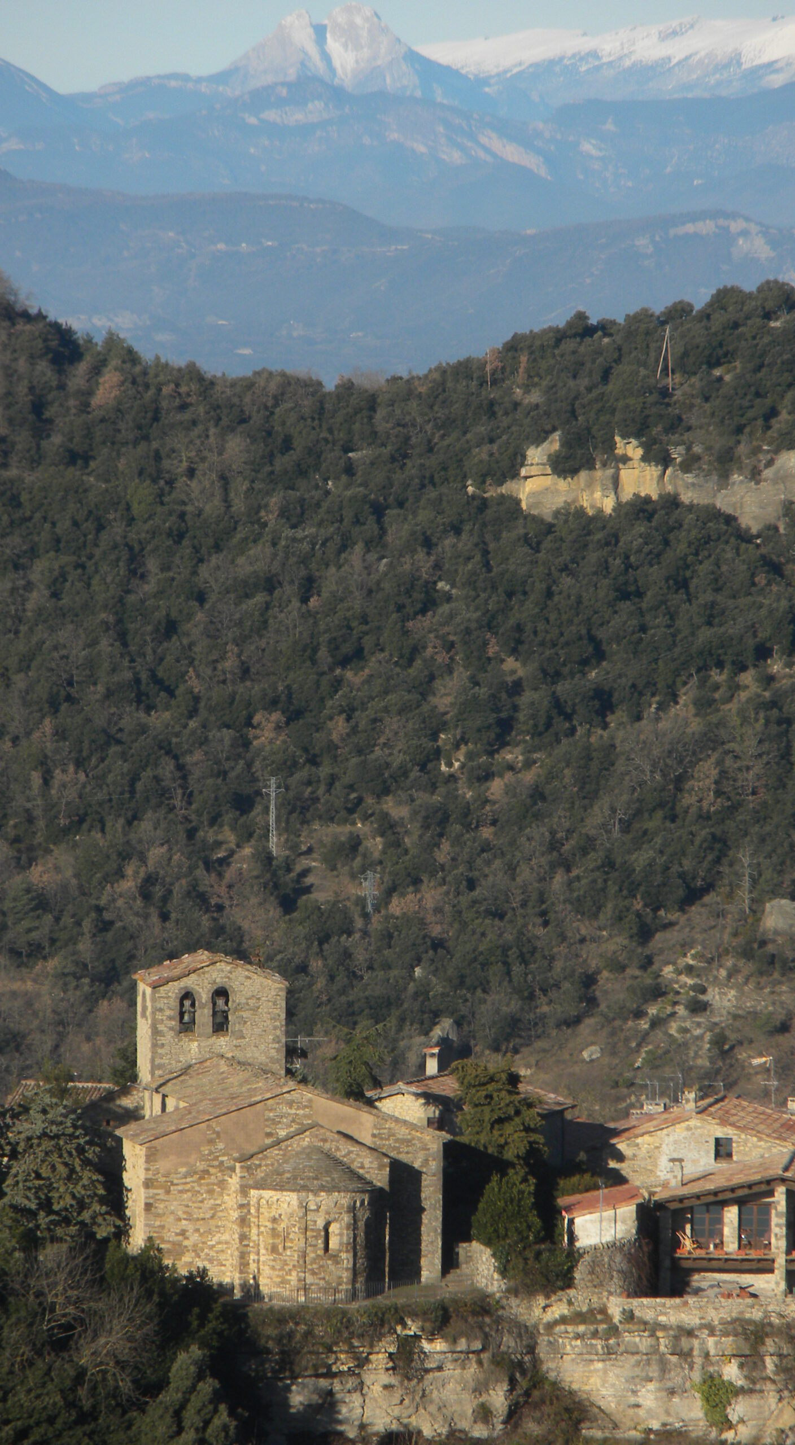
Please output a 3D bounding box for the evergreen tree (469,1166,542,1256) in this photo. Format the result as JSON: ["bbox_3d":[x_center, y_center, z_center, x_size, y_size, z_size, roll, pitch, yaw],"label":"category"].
[{"bbox_3d":[5.260,23.791,524.000,3.500,4.500,3.500,0,3,0],"label":"evergreen tree"}]

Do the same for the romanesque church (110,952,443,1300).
[{"bbox_3d":[-6.712,19.328,525.387,15.000,14.600,28.500,0,3,-10],"label":"romanesque church"}]

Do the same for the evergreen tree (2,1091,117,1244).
[{"bbox_3d":[-16.265,21.787,523.000,5.500,8.100,5.500,0,3,0],"label":"evergreen tree"}]

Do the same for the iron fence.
[{"bbox_3d":[-3.159,26.815,510.500,8.800,1.150,0.800,0,3,-8],"label":"iron fence"}]

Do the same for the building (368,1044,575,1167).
[{"bbox_3d":[3.720,20.360,546.000,8.700,8.200,7.200,1,3,20],"label":"building"}]

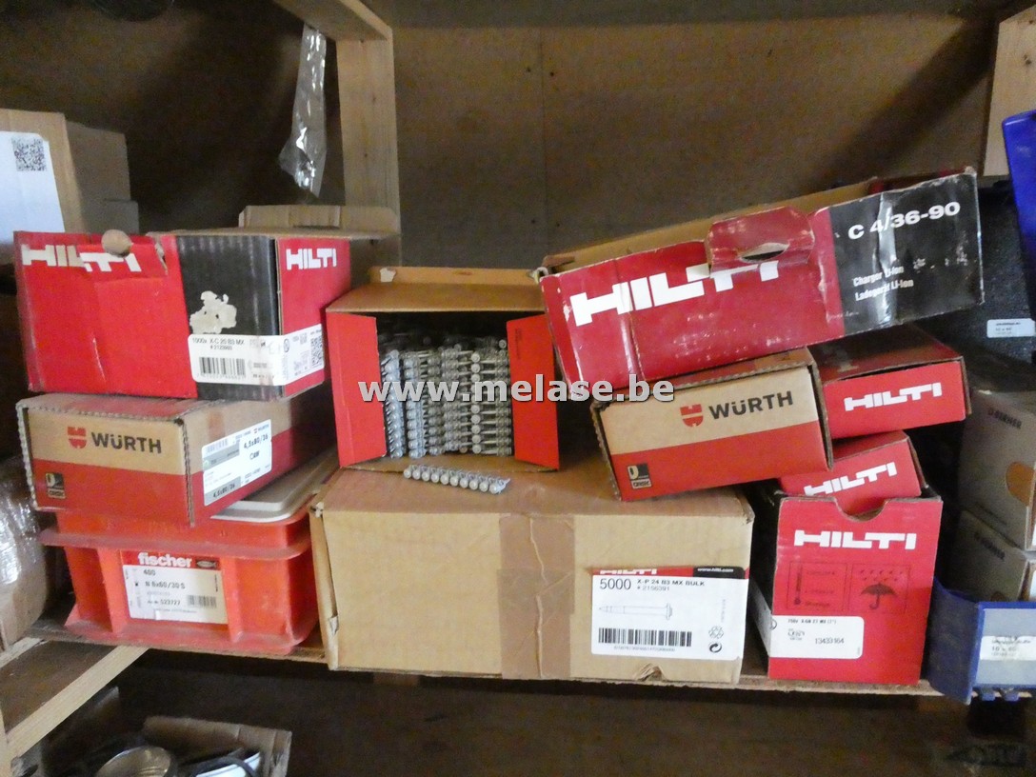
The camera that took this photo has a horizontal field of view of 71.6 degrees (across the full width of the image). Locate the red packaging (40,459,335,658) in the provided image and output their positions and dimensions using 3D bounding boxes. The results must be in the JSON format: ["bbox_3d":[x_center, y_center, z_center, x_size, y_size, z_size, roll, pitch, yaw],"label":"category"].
[{"bbox_3d":[-0.244,0.120,0.595,0.200,0.118,0.148,1,14,5],"label":"red packaging"}]

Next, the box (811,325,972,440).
[{"bbox_3d":[0.272,-0.011,0.551,0.087,0.043,0.118,-11,17,15],"label":"box"}]

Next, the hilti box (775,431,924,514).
[{"bbox_3d":[0.222,0.052,0.539,0.088,0.043,0.118,-19,13,4],"label":"hilti box"}]

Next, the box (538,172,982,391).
[{"bbox_3d":[0.165,-0.089,0.553,0.278,0.088,0.161,-12,14,6],"label":"box"}]

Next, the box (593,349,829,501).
[{"bbox_3d":[0.140,0.004,0.533,0.134,0.072,0.175,-12,14,16],"label":"box"}]

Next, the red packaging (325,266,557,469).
[{"bbox_3d":[-0.051,-0.022,0.587,0.165,0.143,0.122,0,13,1],"label":"red packaging"}]

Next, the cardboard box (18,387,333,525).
[{"bbox_3d":[-0.243,0.031,0.562,0.123,0.071,0.201,4,14,14],"label":"cardboard box"}]

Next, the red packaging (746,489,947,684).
[{"bbox_3d":[0.231,0.128,0.536,0.102,0.137,0.099,1,14,5],"label":"red packaging"}]

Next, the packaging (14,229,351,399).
[{"bbox_3d":[-0.245,-0.063,0.562,0.189,0.109,0.142,2,14,7],"label":"packaging"}]

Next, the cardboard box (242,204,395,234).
[{"bbox_3d":[-0.207,-0.184,0.777,0.177,0.034,0.059,2,14,7],"label":"cardboard box"}]

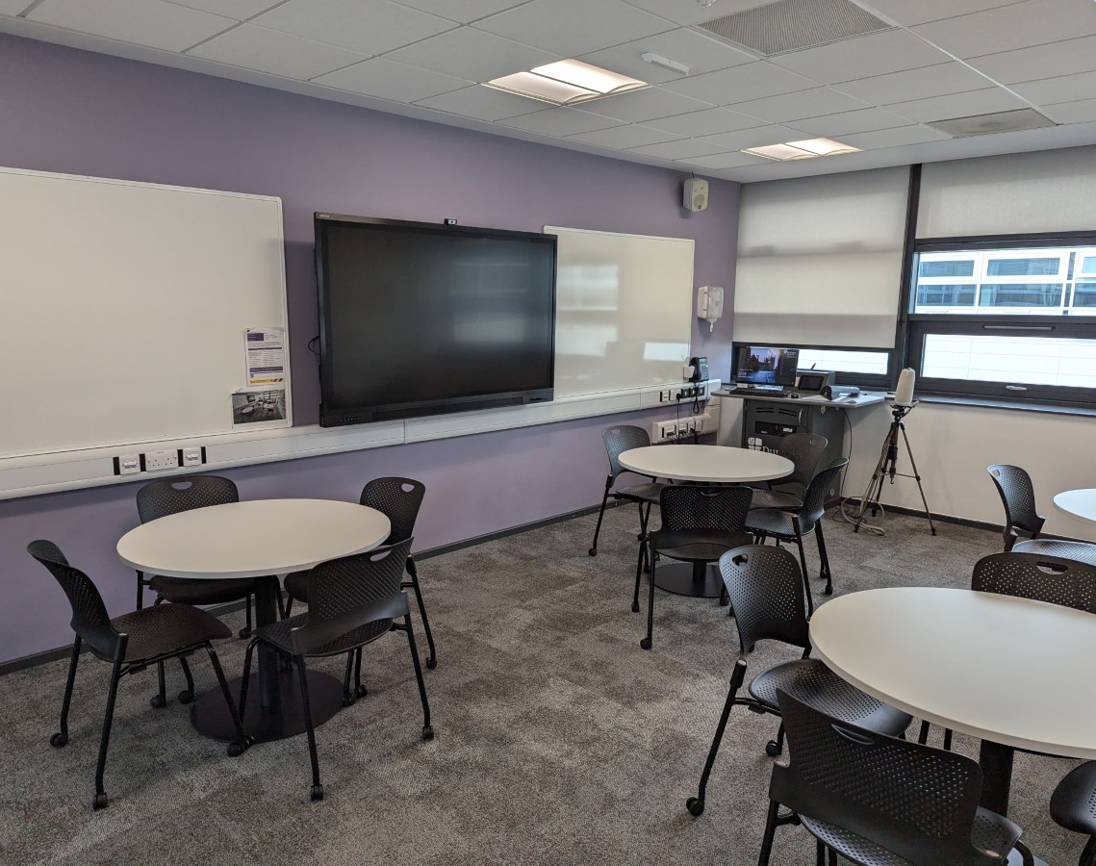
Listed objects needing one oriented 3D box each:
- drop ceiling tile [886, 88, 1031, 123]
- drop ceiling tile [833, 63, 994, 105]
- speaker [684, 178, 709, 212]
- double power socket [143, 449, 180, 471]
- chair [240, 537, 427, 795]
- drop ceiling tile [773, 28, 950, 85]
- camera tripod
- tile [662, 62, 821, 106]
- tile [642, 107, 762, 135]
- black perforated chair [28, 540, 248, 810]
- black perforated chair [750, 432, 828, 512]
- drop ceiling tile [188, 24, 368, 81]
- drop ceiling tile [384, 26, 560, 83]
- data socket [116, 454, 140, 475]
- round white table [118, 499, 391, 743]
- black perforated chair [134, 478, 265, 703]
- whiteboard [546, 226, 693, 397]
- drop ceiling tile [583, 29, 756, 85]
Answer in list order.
[{"bbox_3d":[2.203,-1.768,4.318,0.600,0.020,0.600,10,13,44],"label":"drop ceiling tile"},{"bbox_3d":[1.798,-1.712,3.925,0.600,0.025,0.592,10,13,44],"label":"drop ceiling tile"},{"bbox_3d":[1.200,-1.927,6.467,0.150,0.230,0.160,-6,26,-13],"label":"speaker"},{"bbox_3d":[-1.841,0.131,3.806,0.018,0.086,0.146,9,13,44],"label":"double power socket"},{"bbox_3d":[-0.765,0.760,2.910,0.570,0.836,0.550,9,12,41],"label":"chair"},{"bbox_3d":[1.360,-1.632,3.474,0.600,0.020,0.600,10,13,44],"label":"drop ceiling tile"},{"bbox_3d":[2.388,0.241,5.666,0.500,0.910,0.550,-4,10,-23],"label":"camera tripod"},{"bbox_3d":[0.945,-1.713,3.916,0.600,0.020,0.600,9,13,44],"label":"tile"},{"bbox_3d":[0.937,-1.850,4.753,0.600,0.020,0.600,9,13,44],"label":"tile"},{"bbox_3d":[-1.487,0.762,2.859,0.550,0.836,0.570,10,13,44],"label":"black perforated chair"},{"bbox_3d":[1.401,0.437,4.975,0.590,0.826,0.530,-2,10,-16],"label":"black perforated chair"},{"bbox_3d":[-1.178,-1.669,3.504,0.571,0.025,0.592,10,13,44],"label":"drop ceiling tile"},{"bbox_3d":[-0.334,-1.663,3.511,0.600,0.025,0.592,10,13,44],"label":"drop ceiling tile"},{"bbox_3d":[-1.941,0.147,3.705,0.018,0.086,0.087,9,13,44],"label":"data socket"},{"bbox_3d":[-1.142,0.748,3.234,1.000,0.737,1.000,1,9,0],"label":"round white table"},{"bbox_3d":[-1.477,0.643,3.448,0.530,0.836,0.560,-8,12,-40],"label":"black perforated chair"},{"bbox_3d":[0.606,-0.925,6.187,0.022,1.195,1.790,9,13,44],"label":"whiteboard"},{"bbox_3d":[0.512,-1.636,3.468,0.600,0.020,0.600,10,13,44],"label":"drop ceiling tile"}]

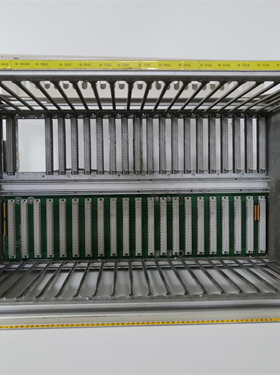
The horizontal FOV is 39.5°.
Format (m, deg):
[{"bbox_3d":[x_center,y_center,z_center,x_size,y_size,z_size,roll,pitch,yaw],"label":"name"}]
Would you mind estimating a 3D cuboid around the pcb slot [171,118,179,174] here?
[{"bbox_3d":[0.058,-0.069,0.637,0.011,0.094,0.012,-1,1,-2],"label":"pcb slot"}]

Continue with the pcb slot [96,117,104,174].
[{"bbox_3d":[-0.065,-0.068,0.632,0.011,0.094,0.013,-1,1,-3],"label":"pcb slot"}]

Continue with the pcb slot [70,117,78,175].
[{"bbox_3d":[-0.104,-0.068,0.631,0.011,0.094,0.012,-1,1,-2],"label":"pcb slot"}]

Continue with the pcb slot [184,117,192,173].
[{"bbox_3d":[0.077,-0.069,0.639,0.011,0.094,0.013,-1,1,-3],"label":"pcb slot"}]

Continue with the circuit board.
[{"bbox_3d":[-0.004,0.064,0.641,0.437,0.108,0.016,-1,1,-3],"label":"circuit board"}]

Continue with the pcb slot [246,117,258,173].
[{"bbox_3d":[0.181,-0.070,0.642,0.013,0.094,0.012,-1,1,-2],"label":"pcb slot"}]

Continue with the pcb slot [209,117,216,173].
[{"bbox_3d":[0.118,-0.070,0.641,0.011,0.094,0.013,-1,1,-3],"label":"pcb slot"}]

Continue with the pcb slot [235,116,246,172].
[{"bbox_3d":[0.159,-0.070,0.643,0.011,0.094,0.013,-1,1,-3],"label":"pcb slot"}]

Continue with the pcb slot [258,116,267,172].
[{"bbox_3d":[0.200,-0.070,0.643,0.011,0.094,0.012,-1,1,-2],"label":"pcb slot"}]

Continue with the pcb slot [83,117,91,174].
[{"bbox_3d":[-0.084,-0.068,0.632,0.011,0.094,0.012,-1,1,-2],"label":"pcb slot"}]

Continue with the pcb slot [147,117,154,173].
[{"bbox_3d":[0.018,-0.069,0.636,0.011,0.094,0.012,-1,1,-2],"label":"pcb slot"}]

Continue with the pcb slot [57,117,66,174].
[{"bbox_3d":[-0.126,-0.067,0.629,0.011,0.094,0.013,-1,1,-3],"label":"pcb slot"}]

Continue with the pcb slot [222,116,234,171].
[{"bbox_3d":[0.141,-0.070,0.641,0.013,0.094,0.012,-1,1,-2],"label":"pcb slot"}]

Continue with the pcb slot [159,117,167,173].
[{"bbox_3d":[0.037,-0.069,0.637,0.011,0.094,0.013,-1,1,-3],"label":"pcb slot"}]

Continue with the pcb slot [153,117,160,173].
[{"bbox_3d":[0.027,-0.069,0.636,0.011,0.094,0.012,-1,1,-2],"label":"pcb slot"}]

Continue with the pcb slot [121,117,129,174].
[{"bbox_3d":[-0.023,-0.068,0.634,0.011,0.094,0.012,-1,1,-2],"label":"pcb slot"}]

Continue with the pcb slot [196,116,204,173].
[{"bbox_3d":[0.098,-0.069,0.640,0.011,0.094,0.013,-1,1,-3],"label":"pcb slot"}]

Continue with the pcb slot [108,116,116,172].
[{"bbox_3d":[-0.043,-0.068,0.633,0.011,0.094,0.012,-1,1,-2],"label":"pcb slot"}]

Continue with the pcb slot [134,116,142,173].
[{"bbox_3d":[-0.004,-0.068,0.635,0.011,0.094,0.013,-1,1,-3],"label":"pcb slot"}]

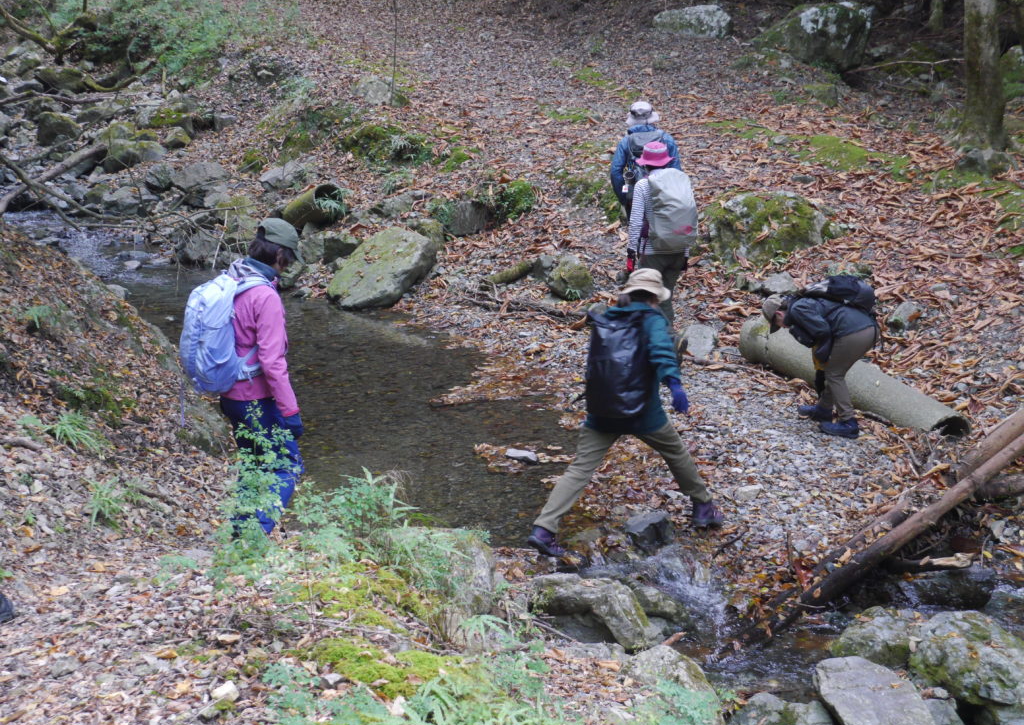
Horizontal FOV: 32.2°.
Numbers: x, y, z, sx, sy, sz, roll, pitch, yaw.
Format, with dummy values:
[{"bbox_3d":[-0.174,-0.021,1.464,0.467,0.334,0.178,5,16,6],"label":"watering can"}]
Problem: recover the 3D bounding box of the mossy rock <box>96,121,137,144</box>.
[{"bbox_3d":[-4.900,-2.837,22.000,0.500,0.340,0.420,-3,15,-12],"label":"mossy rock"}]

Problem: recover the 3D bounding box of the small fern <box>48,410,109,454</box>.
[{"bbox_3d":[-2.174,0.349,8.900,0.281,0.160,0.280,-3,13,-14],"label":"small fern"}]

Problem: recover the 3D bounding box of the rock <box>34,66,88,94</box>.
[{"bbox_3d":[-6.393,-4.002,25.200,0.760,0.400,0.600,-4,15,-14],"label":"rock"}]

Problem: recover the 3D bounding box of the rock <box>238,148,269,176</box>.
[{"bbox_3d":[-2.810,-2.186,19.300,0.313,0.246,0.300,-2,13,-8],"label":"rock"}]

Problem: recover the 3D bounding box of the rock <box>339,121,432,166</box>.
[{"bbox_3d":[-1.416,-2.447,19.900,1.028,0.422,0.650,-1,13,-4],"label":"rock"}]

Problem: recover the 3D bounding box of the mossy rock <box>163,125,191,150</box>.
[{"bbox_3d":[-4.012,-2.687,21.300,0.360,0.260,0.320,-3,15,-10],"label":"mossy rock"}]

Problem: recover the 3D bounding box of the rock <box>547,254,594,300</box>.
[{"bbox_3d":[0.491,-0.713,14.900,0.400,0.330,0.360,0,15,2],"label":"rock"}]

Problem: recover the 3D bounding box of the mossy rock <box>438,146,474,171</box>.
[{"bbox_3d":[-0.612,-2.253,19.600,0.392,0.228,0.340,0,13,-2],"label":"mossy rock"}]

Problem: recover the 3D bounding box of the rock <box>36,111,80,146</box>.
[{"bbox_3d":[-5.682,-2.925,22.200,0.570,0.420,0.460,-4,15,-14],"label":"rock"}]

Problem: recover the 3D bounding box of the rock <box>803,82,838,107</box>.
[{"bbox_3d":[3.857,-3.352,22.200,0.430,0.267,0.380,2,13,10],"label":"rock"}]

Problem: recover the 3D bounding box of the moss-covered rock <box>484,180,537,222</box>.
[{"bbox_3d":[-0.005,-1.597,17.500,0.520,0.380,0.420,0,12,0],"label":"moss-covered rock"}]

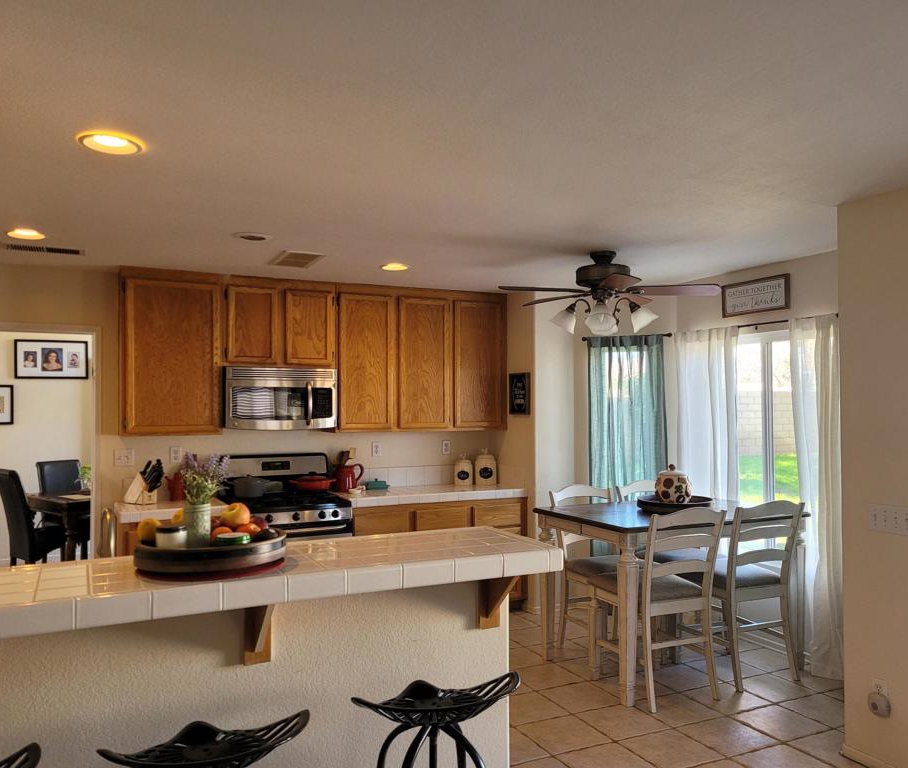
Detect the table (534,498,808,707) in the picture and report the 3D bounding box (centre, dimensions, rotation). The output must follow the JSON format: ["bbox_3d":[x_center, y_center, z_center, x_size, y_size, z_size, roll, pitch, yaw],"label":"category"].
[{"bbox_3d":[1.298,1.233,4.633,1.360,0.923,0.892,1,-1,-26],"label":"table"}]

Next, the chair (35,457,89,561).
[{"bbox_3d":[-3.486,1.231,7.063,0.600,1.000,0.450,-1,-2,41],"label":"chair"}]

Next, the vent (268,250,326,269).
[{"bbox_3d":[-0.964,-0.742,4.671,0.260,0.025,0.490,1,-1,-26],"label":"vent"}]

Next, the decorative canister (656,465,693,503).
[{"bbox_3d":[1.333,0.622,4.670,0.230,0.265,0.230,1,-1,-26],"label":"decorative canister"}]

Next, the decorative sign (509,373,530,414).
[{"bbox_3d":[0.497,0.076,5.823,0.035,0.325,0.280,1,-1,-26],"label":"decorative sign"}]

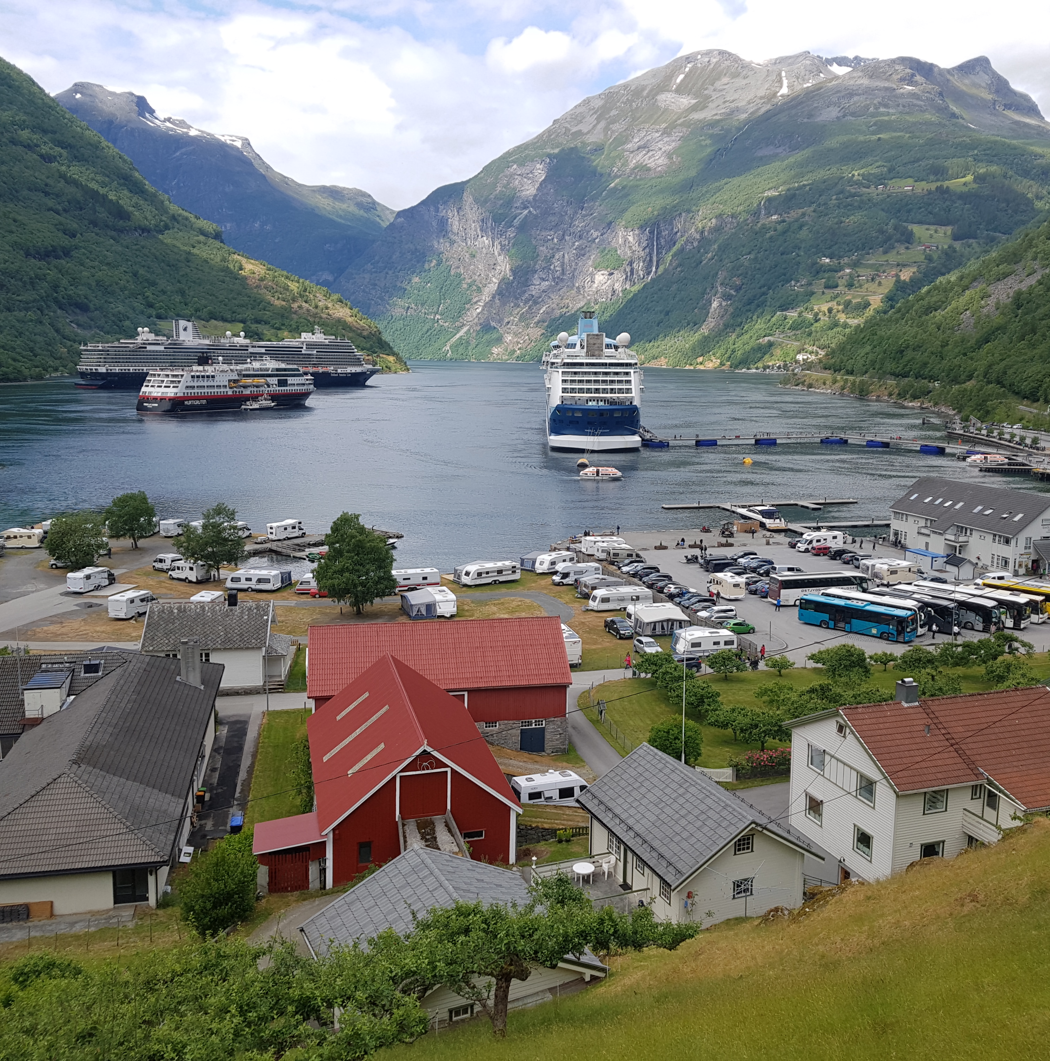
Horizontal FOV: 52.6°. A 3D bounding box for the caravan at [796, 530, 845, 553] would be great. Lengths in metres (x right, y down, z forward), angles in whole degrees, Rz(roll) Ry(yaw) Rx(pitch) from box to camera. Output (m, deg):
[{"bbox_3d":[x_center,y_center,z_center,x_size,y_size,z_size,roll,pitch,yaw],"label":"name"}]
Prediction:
[{"bbox_3d":[46.357,1.608,166.906,7.200,3.000,2.300,-4,10,-24],"label":"caravan"}]

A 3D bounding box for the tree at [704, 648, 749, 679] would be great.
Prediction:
[{"bbox_3d":[18.647,12.375,98.286,4.100,2.750,4.000,0,10,0],"label":"tree"}]

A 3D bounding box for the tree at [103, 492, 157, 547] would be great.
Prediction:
[{"bbox_3d":[-61.880,-1.700,166.630,7.700,9.000,7.700,1,9,0],"label":"tree"}]

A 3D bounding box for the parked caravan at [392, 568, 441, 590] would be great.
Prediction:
[{"bbox_3d":[-15.005,6.590,145.785,6.600,2.600,2.300,-2,10,-16],"label":"parked caravan"}]

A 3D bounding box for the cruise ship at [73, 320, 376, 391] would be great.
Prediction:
[{"bbox_3d":[-232.530,-150.090,903.360,35.000,56.000,298.480,9,12,39],"label":"cruise ship"}]

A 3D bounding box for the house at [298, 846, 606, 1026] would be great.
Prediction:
[{"bbox_3d":[-2.449,13.881,33.909,8.200,5.100,6.600,-4,11,-25],"label":"house"}]

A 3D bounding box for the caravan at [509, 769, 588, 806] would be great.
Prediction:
[{"bbox_3d":[2.024,18.398,74.751,5.500,2.550,2.150,-3,10,-20],"label":"caravan"}]

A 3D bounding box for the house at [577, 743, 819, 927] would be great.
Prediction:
[{"bbox_3d":[7.058,12.437,44.617,6.793,4.314,8.741,-3,10,-21],"label":"house"}]

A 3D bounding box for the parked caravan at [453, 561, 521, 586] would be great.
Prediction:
[{"bbox_3d":[-4.895,6.198,151.096,8.600,2.650,2.500,-5,11,-29],"label":"parked caravan"}]

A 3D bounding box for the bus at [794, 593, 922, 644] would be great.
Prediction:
[{"bbox_3d":[38.050,10.060,121.990,12.730,3.270,2.550,9,12,40],"label":"bus"}]

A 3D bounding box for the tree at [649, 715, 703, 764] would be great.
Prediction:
[{"bbox_3d":[10.609,14.782,74.994,3.850,3.250,3.850,0,10,0],"label":"tree"}]

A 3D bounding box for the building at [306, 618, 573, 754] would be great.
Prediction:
[{"bbox_3d":[-7.188,12.617,86.908,20.400,10.300,9.000,-1,10,-11],"label":"building"}]

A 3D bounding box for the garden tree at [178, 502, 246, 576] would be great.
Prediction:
[{"bbox_3d":[-44.258,1.731,151.470,9.500,10.800,9.500,-2,10,-16],"label":"garden tree"}]

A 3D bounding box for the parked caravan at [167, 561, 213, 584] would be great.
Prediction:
[{"bbox_3d":[-45.920,5.450,145.110,5.940,2.830,2.270,7,11,33],"label":"parked caravan"}]

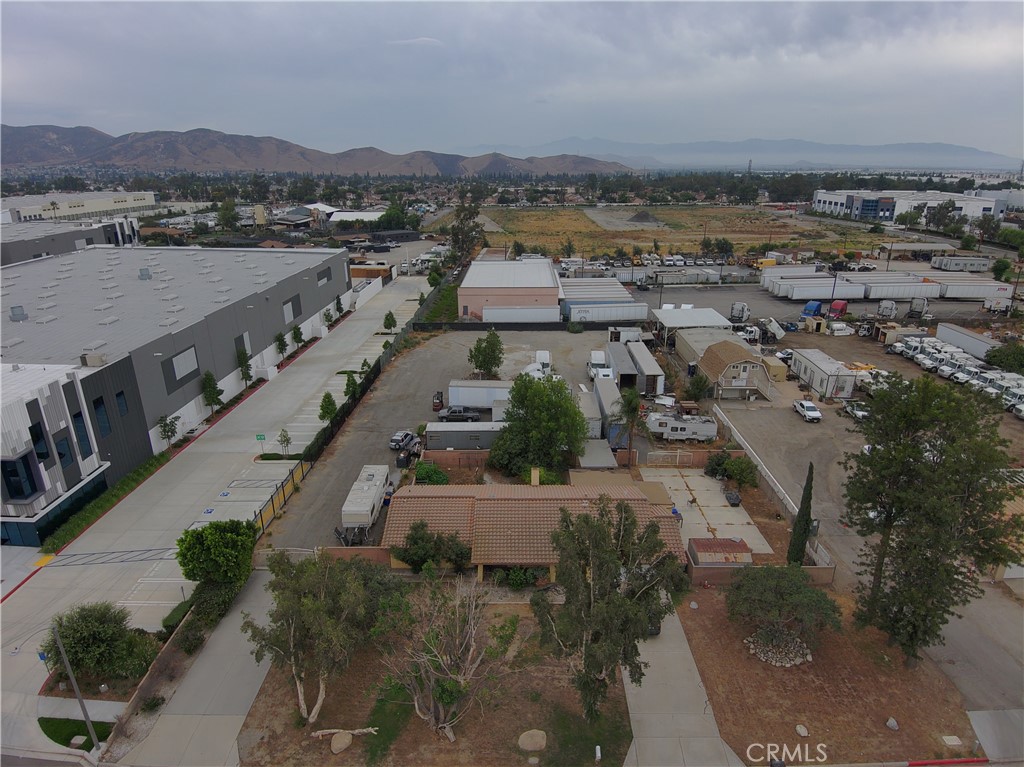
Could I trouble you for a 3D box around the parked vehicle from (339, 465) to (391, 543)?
[{"bbox_3d":[-13.064,10.995,56.417,2.450,3.500,8.700,0,19,0],"label":"parked vehicle"}]

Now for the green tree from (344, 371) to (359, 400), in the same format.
[{"bbox_3d":[-22.000,0.547,85.062,2.000,4.300,2.000,0,19,0],"label":"green tree"}]

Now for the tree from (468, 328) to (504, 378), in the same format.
[{"bbox_3d":[-3.728,-4.648,95.174,5.500,7.700,5.400,0,19,0],"label":"tree"}]

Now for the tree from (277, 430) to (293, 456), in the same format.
[{"bbox_3d":[-25.488,6.570,69.656,1.600,3.200,1.600,0,19,0],"label":"tree"}]

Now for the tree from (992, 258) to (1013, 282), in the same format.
[{"bbox_3d":[135.061,-31.230,171.025,4.700,5.900,4.500,0,20,0],"label":"tree"}]

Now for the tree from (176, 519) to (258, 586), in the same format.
[{"bbox_3d":[-22.712,13.102,47.869,5.800,5.000,5.500,0,20,0],"label":"tree"}]

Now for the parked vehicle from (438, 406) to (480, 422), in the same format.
[{"bbox_3d":[-6.594,3.817,78.783,5.270,1.750,1.850,0,20,0],"label":"parked vehicle"}]

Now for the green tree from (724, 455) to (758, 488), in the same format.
[{"bbox_3d":[23.255,8.697,62.772,3.300,3.300,3.100,0,20,0],"label":"green tree"}]

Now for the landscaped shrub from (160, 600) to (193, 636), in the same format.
[{"bbox_3d":[-23.400,16.367,44.188,1.400,1.150,3.200,0,19,0],"label":"landscaped shrub"}]

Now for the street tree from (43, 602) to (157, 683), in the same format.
[{"bbox_3d":[-26.100,16.460,39.564,6.900,4.000,5.400,0,19,0],"label":"street tree"}]

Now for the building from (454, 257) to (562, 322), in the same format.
[{"bbox_3d":[-0.315,-21.885,143.398,20.919,6.900,32.000,0,20,1],"label":"building"}]

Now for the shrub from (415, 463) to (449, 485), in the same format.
[{"bbox_3d":[-8.200,9.218,64.147,3.300,1.600,3.200,0,19,0],"label":"shrub"}]

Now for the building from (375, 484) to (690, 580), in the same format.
[{"bbox_3d":[1.500,11.712,52.206,23.400,4.700,12.400,0,19,0],"label":"building"}]

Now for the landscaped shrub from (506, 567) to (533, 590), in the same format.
[{"bbox_3d":[0.541,14.920,47.679,1.850,1.700,1.700,0,20,0],"label":"landscaped shrub"}]

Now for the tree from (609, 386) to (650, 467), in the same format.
[{"bbox_3d":[12.834,4.751,65.740,4.600,9.200,4.400,0,19,0],"label":"tree"}]

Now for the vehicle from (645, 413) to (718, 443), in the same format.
[{"bbox_3d":[19.834,5.389,73.370,7.857,3.000,2.450,3,19,10],"label":"vehicle"}]

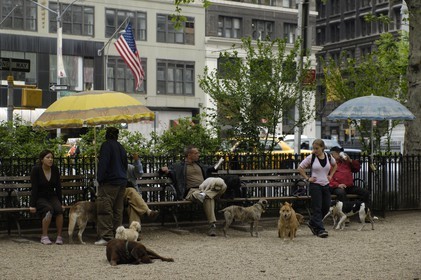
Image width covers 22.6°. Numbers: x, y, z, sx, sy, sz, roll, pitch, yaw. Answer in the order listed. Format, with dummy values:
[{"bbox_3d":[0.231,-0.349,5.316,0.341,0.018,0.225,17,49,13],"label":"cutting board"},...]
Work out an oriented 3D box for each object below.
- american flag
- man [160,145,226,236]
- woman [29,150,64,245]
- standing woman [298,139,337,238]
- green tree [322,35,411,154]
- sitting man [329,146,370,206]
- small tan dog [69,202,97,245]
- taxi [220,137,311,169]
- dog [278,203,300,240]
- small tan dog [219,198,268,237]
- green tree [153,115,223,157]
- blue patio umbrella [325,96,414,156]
[{"bbox_3d":[-4.776,-4.923,62.000,1.900,4.000,0.800,0,0,30],"label":"american flag"},{"bbox_3d":[-0.270,0.800,16.900,0.920,1.400,0.880,0,0,-25],"label":"man"},{"bbox_3d":[-2.495,0.858,16.000,0.520,1.360,0.800,0,0,-18],"label":"woman"},{"bbox_3d":[1.728,0.787,16.900,0.600,1.550,0.420,0,0,-6],"label":"standing woman"},{"bbox_3d":[3.709,-0.559,25.000,2.200,4.000,2.100,0,0,0],"label":"green tree"},{"bbox_3d":[2.570,0.840,19.500,0.680,1.360,0.800,0,0,-30],"label":"sitting man"},{"bbox_3d":[-1.740,1.220,15.980,0.950,0.680,0.290,0,0,-34],"label":"small tan dog"},{"bbox_3d":[1.250,0.690,38.300,1.950,1.520,5.400,0,0,43],"label":"taxi"},{"bbox_3d":[1.230,1.270,16.500,0.320,0.580,0.520,0,0,6],"label":"dog"},{"bbox_3d":[0.532,1.257,16.900,0.810,0.600,0.240,0,0,-9],"label":"small tan dog"},{"bbox_3d":[-0.486,0.516,21.300,1.500,2.000,1.400,0,0,0],"label":"green tree"},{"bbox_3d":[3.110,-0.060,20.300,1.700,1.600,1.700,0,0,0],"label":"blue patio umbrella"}]

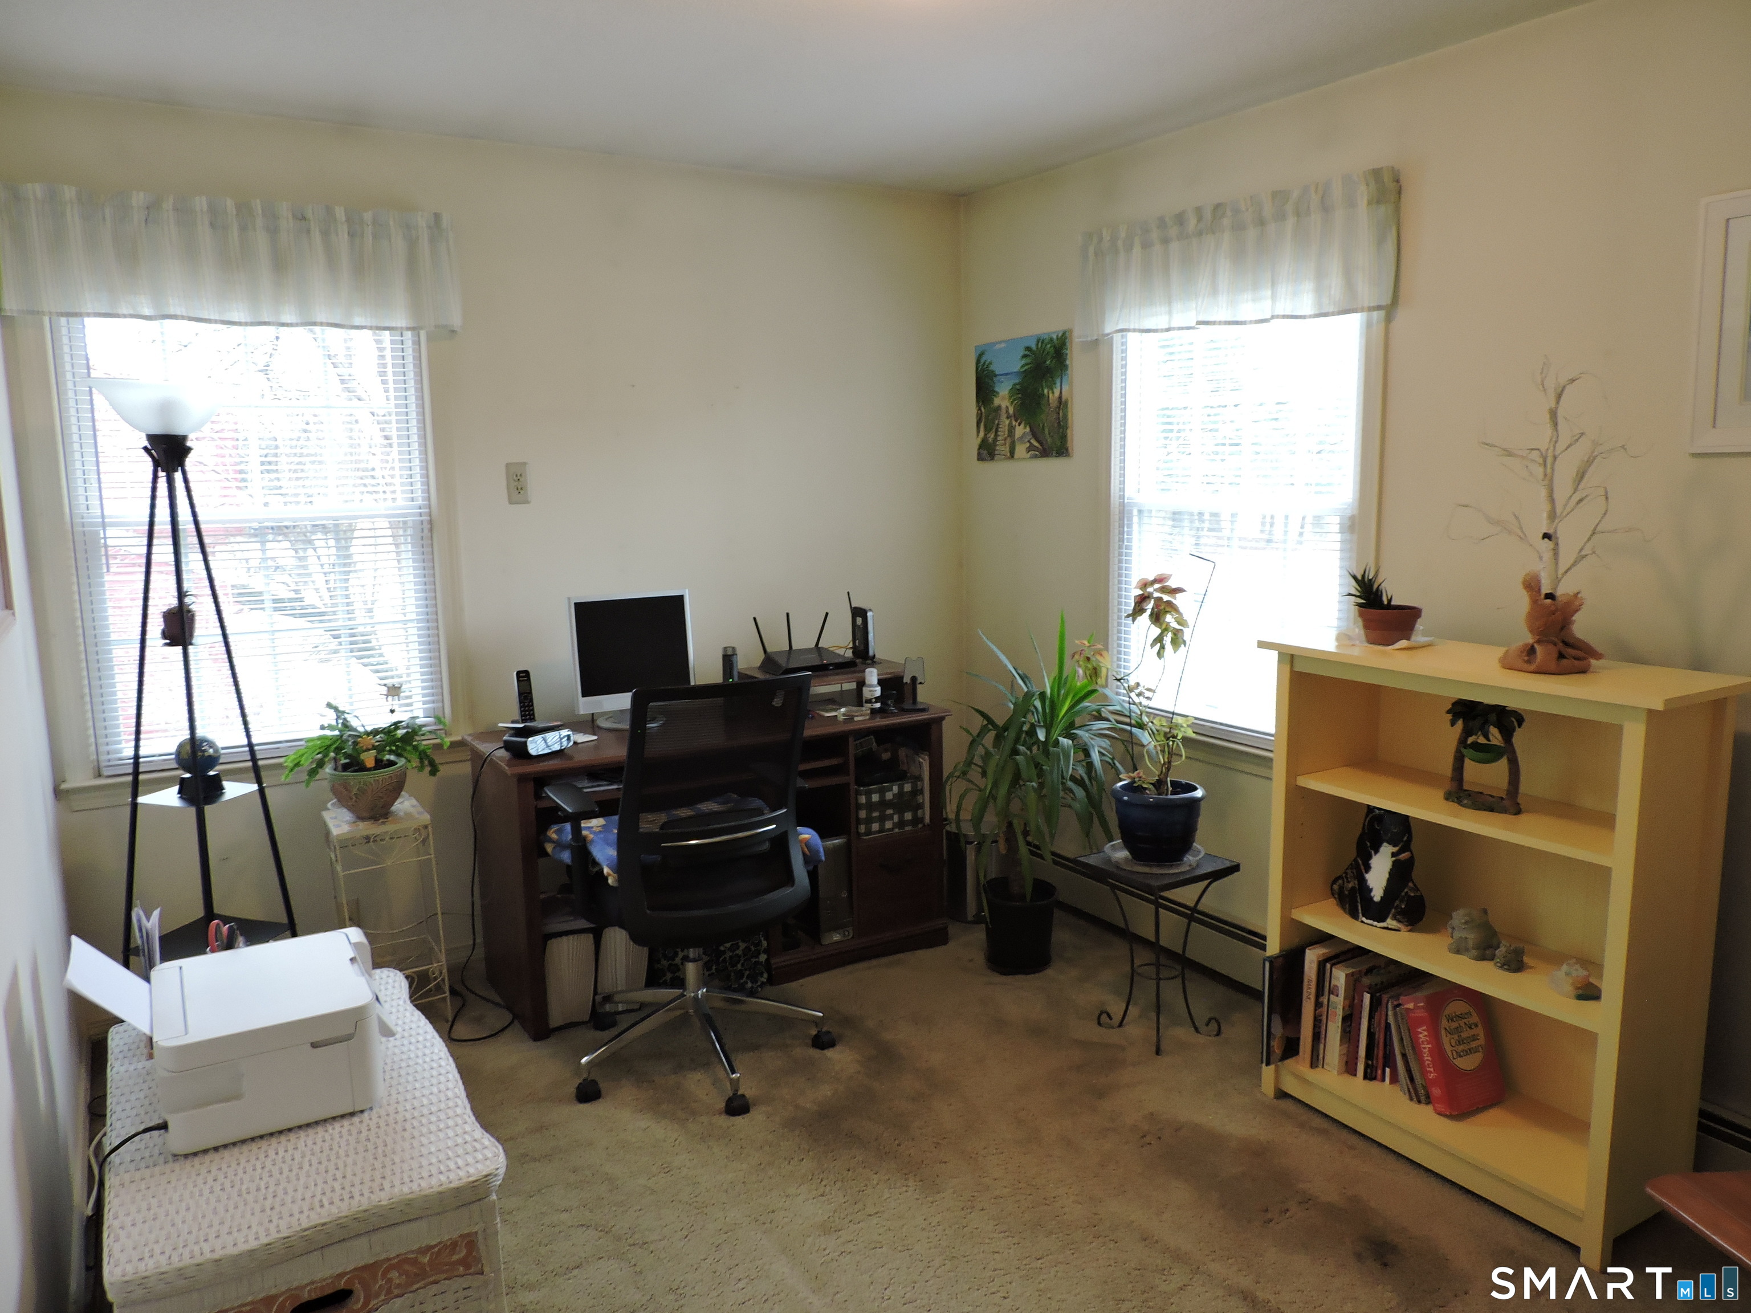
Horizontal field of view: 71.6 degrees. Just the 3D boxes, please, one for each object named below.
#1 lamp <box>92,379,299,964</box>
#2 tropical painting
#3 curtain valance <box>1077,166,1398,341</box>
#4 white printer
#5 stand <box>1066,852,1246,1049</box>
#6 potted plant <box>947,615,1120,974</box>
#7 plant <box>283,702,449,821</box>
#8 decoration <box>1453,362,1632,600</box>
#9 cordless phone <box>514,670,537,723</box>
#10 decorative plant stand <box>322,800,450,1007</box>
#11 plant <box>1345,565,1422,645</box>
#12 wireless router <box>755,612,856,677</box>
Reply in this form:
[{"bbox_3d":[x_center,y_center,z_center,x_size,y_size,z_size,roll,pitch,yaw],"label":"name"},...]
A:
[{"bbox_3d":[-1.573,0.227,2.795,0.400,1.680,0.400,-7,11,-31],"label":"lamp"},{"bbox_3d":[0.497,-0.875,4.137,0.020,0.405,0.505,-6,11,-31],"label":"tropical painting"},{"bbox_3d":[0.921,-1.041,3.257,0.090,0.315,1.020,-7,11,-31],"label":"curtain valance"},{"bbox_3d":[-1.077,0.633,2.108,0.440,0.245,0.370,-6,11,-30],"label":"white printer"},{"bbox_3d":[0.723,0.749,3.113,0.300,0.460,0.300,-7,11,-31],"label":"stand"},{"bbox_3d":[0.462,0.391,3.542,0.480,1.040,0.480,-1,9,0],"label":"potted plant"},{"bbox_3d":[-1.354,0.274,3.217,0.410,0.310,0.360,-5,10,-23],"label":"plant"},{"bbox_3d":[1.254,-0.330,2.280,0.230,0.450,0.290,-7,11,-31],"label":"decoration"},{"bbox_3d":[-1.012,0.118,3.527,0.047,0.165,0.030,-6,-9,-31],"label":"cordless phone"},{"bbox_3d":[-1.331,0.718,3.303,0.245,0.590,0.245,-6,11,-31],"label":"decorative plant stand"},{"bbox_3d":[1.134,-0.120,2.722,0.165,0.172,0.150,3,10,22],"label":"plant"},{"bbox_3d":[-0.222,-0.051,3.842,0.285,0.165,0.205,-7,11,-35],"label":"wireless router"}]

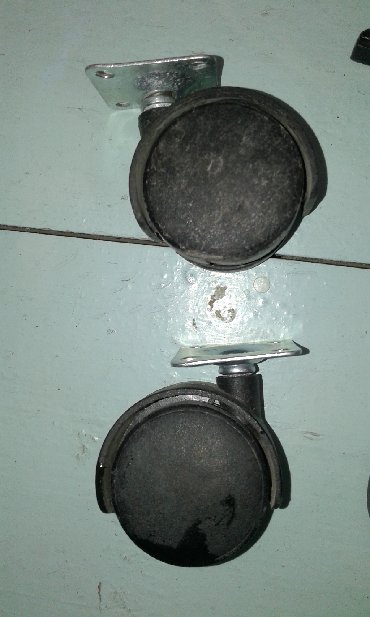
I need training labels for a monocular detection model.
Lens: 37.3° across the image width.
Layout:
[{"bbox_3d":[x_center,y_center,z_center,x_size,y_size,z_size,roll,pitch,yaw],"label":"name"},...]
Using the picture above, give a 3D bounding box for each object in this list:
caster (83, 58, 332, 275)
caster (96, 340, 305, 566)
[{"bbox_3d":[0.007,-0.042,0.177,0.067,0.042,0.060,-4,92,3],"label":"caster"},{"bbox_3d":[0.006,0.045,0.177,0.067,0.042,0.060,-5,91,2],"label":"caster"}]

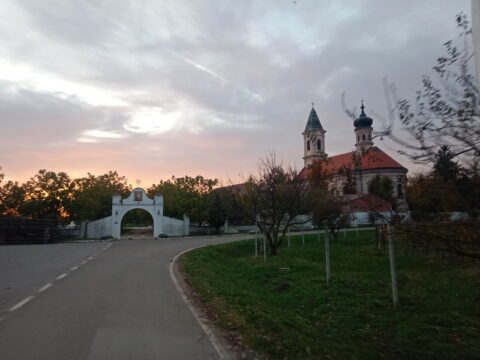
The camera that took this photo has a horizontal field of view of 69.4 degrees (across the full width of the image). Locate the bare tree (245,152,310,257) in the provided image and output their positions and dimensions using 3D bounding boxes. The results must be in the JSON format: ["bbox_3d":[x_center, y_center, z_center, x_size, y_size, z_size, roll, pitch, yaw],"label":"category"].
[{"bbox_3d":[1.808,1.146,17.321,3.200,5.130,3.300,-1,-7,0],"label":"bare tree"}]

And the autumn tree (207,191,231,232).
[{"bbox_3d":[-3.201,4.704,51.395,3.560,6.320,3.500,-1,-7,0],"label":"autumn tree"}]

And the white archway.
[{"bbox_3d":[-11.467,3.737,38.650,5.690,5.610,0.900,1,-7,-12],"label":"white archway"}]

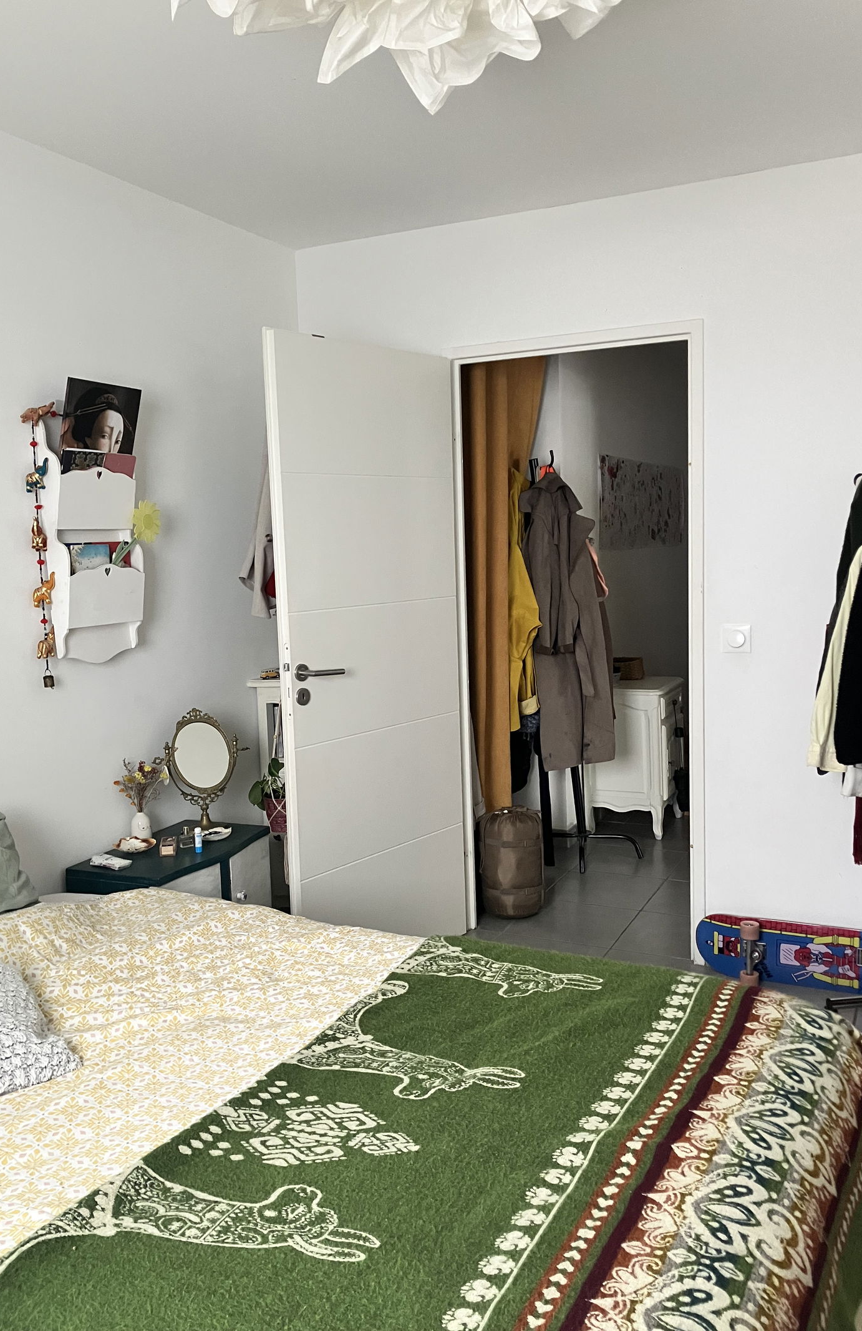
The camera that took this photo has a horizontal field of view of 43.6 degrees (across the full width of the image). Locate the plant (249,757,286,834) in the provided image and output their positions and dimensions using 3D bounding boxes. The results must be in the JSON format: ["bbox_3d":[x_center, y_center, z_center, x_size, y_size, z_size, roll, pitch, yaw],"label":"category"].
[{"bbox_3d":[-0.489,0.428,3.528,0.200,0.250,0.180,-3,7,-13],"label":"plant"}]

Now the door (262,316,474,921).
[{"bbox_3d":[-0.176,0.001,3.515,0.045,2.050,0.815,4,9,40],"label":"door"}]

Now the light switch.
[{"bbox_3d":[0.961,-0.084,3.381,0.086,0.086,0.024,1,8,26],"label":"light switch"}]

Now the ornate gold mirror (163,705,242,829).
[{"bbox_3d":[-0.696,0.323,3.272,0.228,0.372,0.115,-4,7,-19],"label":"ornate gold mirror"}]

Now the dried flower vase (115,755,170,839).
[{"bbox_3d":[-0.850,0.400,3.144,0.160,0.258,0.140,-5,7,-24],"label":"dried flower vase"}]

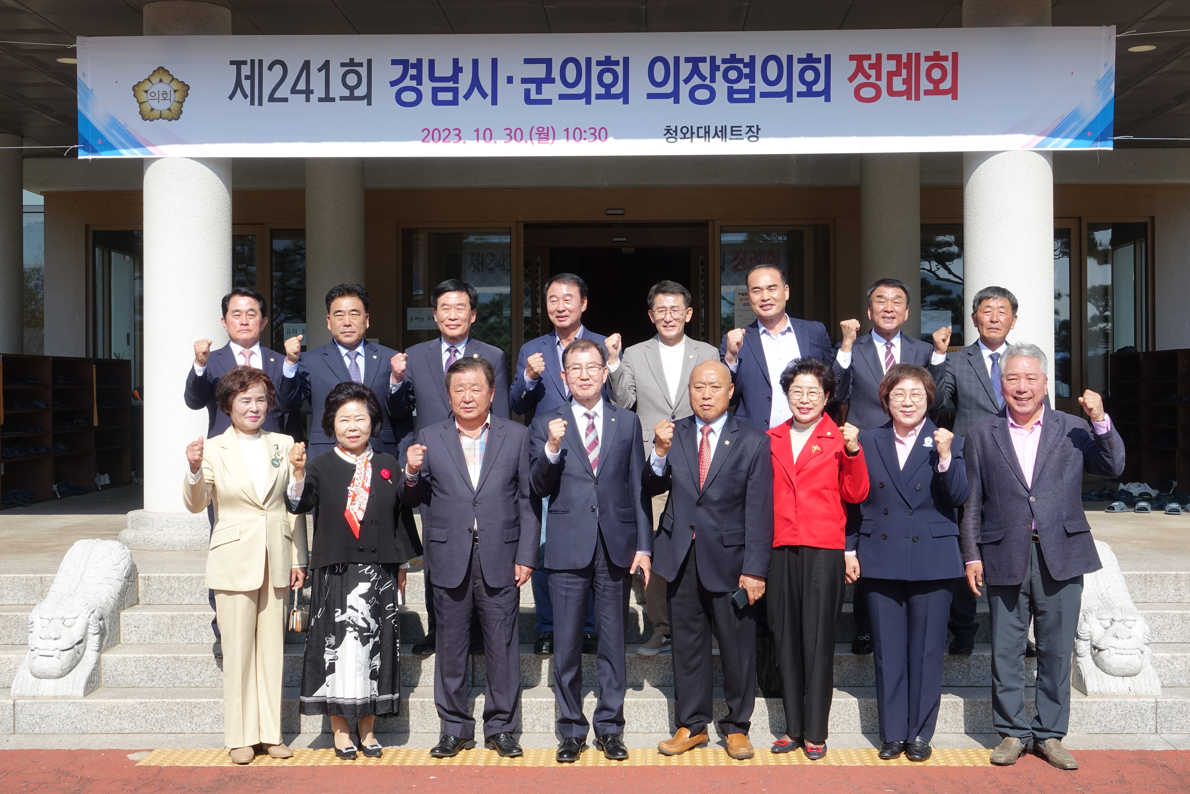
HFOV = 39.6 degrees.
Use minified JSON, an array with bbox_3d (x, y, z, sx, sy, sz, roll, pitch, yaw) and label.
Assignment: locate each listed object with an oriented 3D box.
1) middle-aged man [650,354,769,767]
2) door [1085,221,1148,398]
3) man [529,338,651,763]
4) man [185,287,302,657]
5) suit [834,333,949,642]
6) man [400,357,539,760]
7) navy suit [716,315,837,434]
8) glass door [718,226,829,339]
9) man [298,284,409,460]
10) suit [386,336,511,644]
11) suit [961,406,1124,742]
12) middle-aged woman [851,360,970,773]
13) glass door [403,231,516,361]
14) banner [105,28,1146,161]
[{"bbox_3d":[0.479,0.666,6.900,0.528,1.642,0.430,0,0,7],"label":"middle-aged man"},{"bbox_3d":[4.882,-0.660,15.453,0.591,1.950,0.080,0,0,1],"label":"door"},{"bbox_3d":[-0.019,0.622,6.830,0.503,1.728,0.430,0,0,3],"label":"man"},{"bbox_3d":[-1.623,0.337,7.620,0.540,1.689,0.410,0,0,-5],"label":"man"},{"bbox_3d":[1.385,0.423,7.720,0.534,1.445,0.400,0,0,5],"label":"suit"},{"bbox_3d":[-0.524,0.660,6.900,0.578,1.654,0.430,0,0,1],"label":"man"},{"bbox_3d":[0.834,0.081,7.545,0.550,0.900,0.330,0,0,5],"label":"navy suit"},{"bbox_3d":[1.677,-0.457,15.524,1.039,2.300,0.080,0,0,1],"label":"glass door"},{"bbox_3d":[-1.140,0.326,7.650,0.564,1.706,0.410,0,0,-3],"label":"man"},{"bbox_3d":[-0.686,0.427,7.720,0.578,1.436,0.400,0,0,2],"label":"suit"},{"bbox_3d":[1.799,0.712,6.646,0.654,1.350,0.380,0,0,6],"label":"suit"},{"bbox_3d":[1.295,0.661,6.820,0.483,1.600,0.370,0,0,3],"label":"middle-aged woman"},{"bbox_3d":[-1.298,-0.446,15.584,1.044,2.300,0.080,0,0,1],"label":"glass door"},{"bbox_3d":[0.007,-1.760,9.580,6.010,0.710,0.040,-1,0,2],"label":"banner"}]

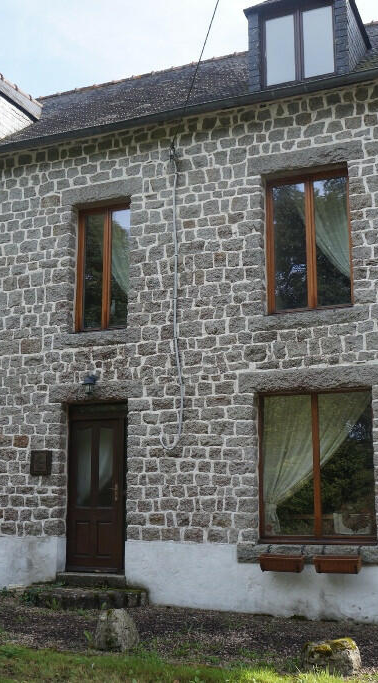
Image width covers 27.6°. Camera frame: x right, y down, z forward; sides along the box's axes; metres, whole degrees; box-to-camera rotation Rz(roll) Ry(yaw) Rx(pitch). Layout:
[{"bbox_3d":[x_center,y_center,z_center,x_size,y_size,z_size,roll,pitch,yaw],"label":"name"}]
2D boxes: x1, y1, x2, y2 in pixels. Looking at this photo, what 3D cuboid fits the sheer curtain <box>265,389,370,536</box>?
[{"bbox_3d":[1.650,1.576,9.949,1.430,1.850,0.090,-4,-12,22],"label":"sheer curtain"}]

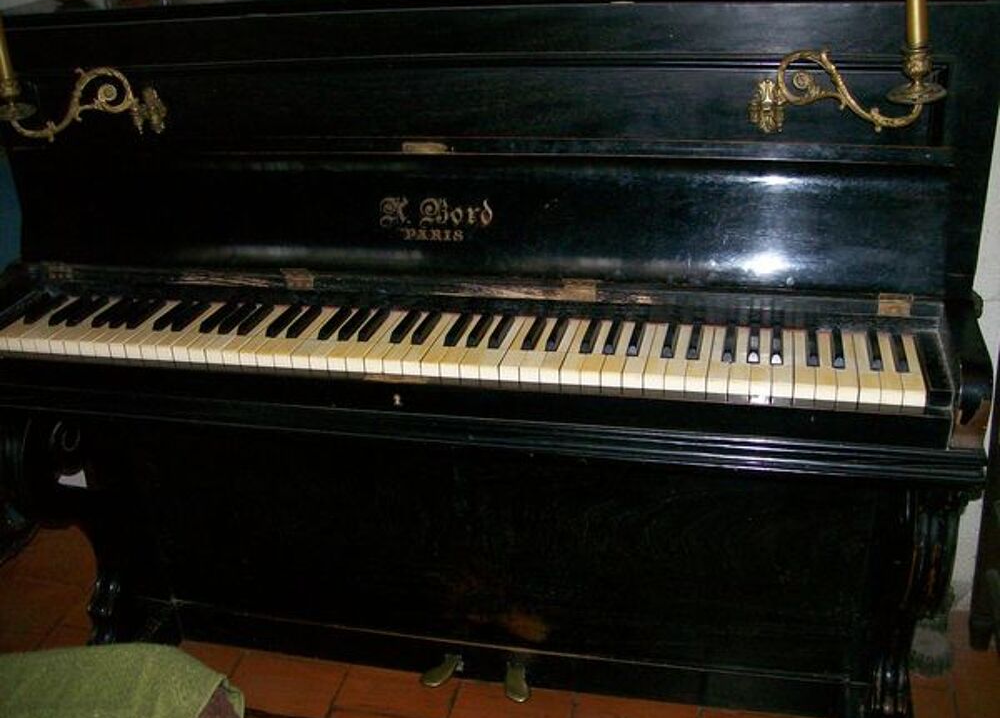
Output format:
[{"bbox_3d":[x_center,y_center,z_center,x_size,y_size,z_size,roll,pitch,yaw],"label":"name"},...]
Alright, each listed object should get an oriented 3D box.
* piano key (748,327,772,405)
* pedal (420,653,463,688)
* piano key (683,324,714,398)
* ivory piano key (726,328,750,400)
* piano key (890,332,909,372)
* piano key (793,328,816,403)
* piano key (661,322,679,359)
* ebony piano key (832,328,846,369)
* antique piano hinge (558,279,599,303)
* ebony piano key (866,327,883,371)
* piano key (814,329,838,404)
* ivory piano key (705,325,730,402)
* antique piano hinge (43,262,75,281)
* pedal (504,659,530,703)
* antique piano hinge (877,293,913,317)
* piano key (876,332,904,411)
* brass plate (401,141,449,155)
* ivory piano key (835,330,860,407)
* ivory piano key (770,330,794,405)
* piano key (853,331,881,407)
[{"bbox_3d":[0.301,0.003,1.194,0.023,0.020,0.147,3,25,13],"label":"piano key"},{"bbox_3d":[-0.094,0.501,1.673,0.038,0.021,0.083,9,26,25],"label":"pedal"},{"bbox_3d":[0.232,-0.001,1.203,0.023,0.020,0.140,3,27,13],"label":"piano key"},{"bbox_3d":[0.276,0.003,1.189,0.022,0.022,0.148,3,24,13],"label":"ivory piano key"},{"bbox_3d":[0.450,-0.011,1.172,0.012,0.012,0.097,3,25,13],"label":"piano key"},{"bbox_3d":[0.345,0.006,1.183,0.023,0.020,0.147,3,25,13],"label":"piano key"},{"bbox_3d":[0.201,-0.026,1.222,0.011,0.012,0.099,3,24,13],"label":"piano key"},{"bbox_3d":[0.386,-0.014,1.187,0.012,0.012,0.097,3,25,13],"label":"ebony piano key"},{"bbox_3d":[0.100,-0.085,1.303,0.041,0.015,0.044,3,24,13],"label":"antique piano hinge"},{"bbox_3d":[0.421,-0.013,1.171,0.011,0.011,0.100,3,27,13],"label":"ebony piano key"},{"bbox_3d":[0.367,0.007,1.178,0.023,0.020,0.147,3,25,13],"label":"piano key"},{"bbox_3d":[0.254,0.000,1.198,0.023,0.020,0.140,3,27,13],"label":"ivory piano key"},{"bbox_3d":[-0.622,-0.124,1.466,0.043,0.026,0.009,3,27,13],"label":"antique piano hinge"},{"bbox_3d":[0.029,0.520,1.676,0.038,0.021,0.083,-2,24,3],"label":"pedal"},{"bbox_3d":[0.457,-0.062,1.200,0.037,0.027,0.012,3,25,13],"label":"antique piano hinge"},{"bbox_3d":[0.430,0.010,1.158,0.023,0.020,0.140,3,27,13],"label":"piano key"},{"bbox_3d":[-0.094,-0.266,1.314,0.060,0.017,0.004,3,25,13],"label":"brass plate"},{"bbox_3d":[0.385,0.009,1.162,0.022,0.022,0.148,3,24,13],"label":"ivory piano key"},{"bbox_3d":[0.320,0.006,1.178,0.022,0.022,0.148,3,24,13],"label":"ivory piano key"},{"bbox_3d":[0.408,0.009,1.162,0.023,0.020,0.140,3,27,13],"label":"piano key"}]

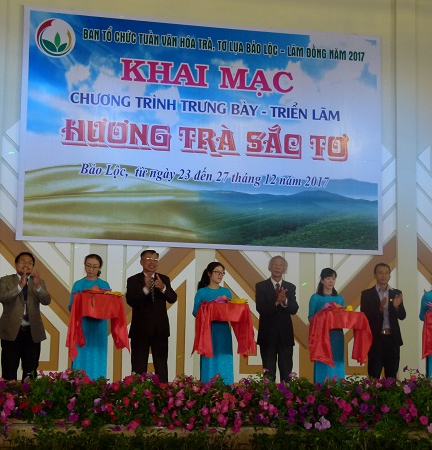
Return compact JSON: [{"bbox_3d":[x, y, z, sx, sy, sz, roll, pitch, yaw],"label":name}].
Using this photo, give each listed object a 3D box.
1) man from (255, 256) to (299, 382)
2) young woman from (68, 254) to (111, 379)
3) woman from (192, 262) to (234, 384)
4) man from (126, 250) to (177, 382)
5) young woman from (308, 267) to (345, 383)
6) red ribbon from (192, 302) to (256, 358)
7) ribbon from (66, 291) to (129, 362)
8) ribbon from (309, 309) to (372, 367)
[{"bbox_3d":[0.629,1.159,11.227,0.460,1.690,0.400,2,-8,-10],"label":"man"},{"bbox_3d":[-1.258,1.096,10.771,0.420,1.638,0.460,3,-8,-15],"label":"young woman"},{"bbox_3d":[-0.025,1.159,10.879,0.420,1.575,0.400,3,-7,-18],"label":"woman"},{"bbox_3d":[-0.660,1.096,10.946,0.500,1.703,0.420,2,-8,-9],"label":"man"},{"bbox_3d":[1.141,1.209,11.179,0.420,1.572,0.400,3,-7,-17],"label":"young woman"},{"bbox_3d":[0.084,1.042,10.789,0.557,0.553,0.360,3,-8,-15],"label":"red ribbon"},{"bbox_3d":[-1.142,0.983,10.522,0.549,0.684,0.360,3,-8,-15],"label":"ribbon"},{"bbox_3d":[1.255,1.133,11.010,0.600,0.582,0.380,3,-7,-18],"label":"ribbon"}]

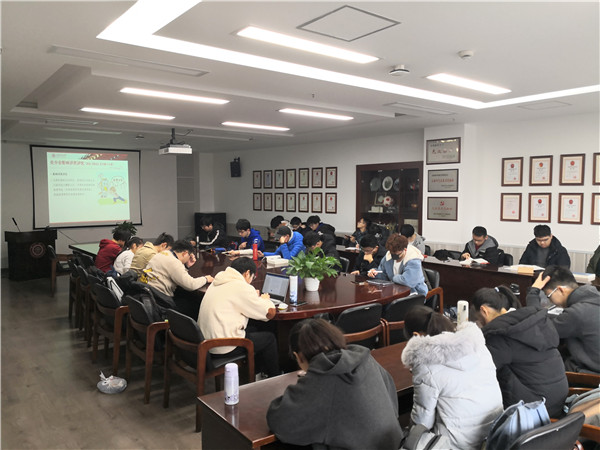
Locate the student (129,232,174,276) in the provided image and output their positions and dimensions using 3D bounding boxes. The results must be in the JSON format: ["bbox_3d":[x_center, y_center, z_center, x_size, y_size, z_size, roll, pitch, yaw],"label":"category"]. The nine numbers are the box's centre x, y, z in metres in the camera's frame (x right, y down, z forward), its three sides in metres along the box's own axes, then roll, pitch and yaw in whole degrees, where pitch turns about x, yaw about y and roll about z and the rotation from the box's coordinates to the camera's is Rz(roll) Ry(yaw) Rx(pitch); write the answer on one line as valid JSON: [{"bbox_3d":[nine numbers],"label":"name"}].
[{"bbox_3d":[-1.629,0.703,5.341,0.850,1.210,0.550,-4,5,-38],"label":"student"}]

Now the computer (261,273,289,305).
[{"bbox_3d":[-0.301,0.538,3.981,0.280,0.220,0.345,-4,5,-38],"label":"computer"}]

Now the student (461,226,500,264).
[{"bbox_3d":[2.516,0.646,6.583,0.750,1.240,0.520,-4,5,-38],"label":"student"}]

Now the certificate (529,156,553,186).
[{"bbox_3d":[3.610,-0.804,7.005,0.317,0.438,0.025,4,6,44],"label":"certificate"}]

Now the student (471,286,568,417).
[{"bbox_3d":[1.181,0.928,2.851,0.750,1.150,0.530,4,5,44],"label":"student"}]

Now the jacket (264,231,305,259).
[{"bbox_3d":[-0.196,0.406,6.653,0.570,0.620,0.620,-4,5,-38],"label":"jacket"}]

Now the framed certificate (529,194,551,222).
[{"bbox_3d":[3.371,-0.237,6.586,0.030,0.411,0.309,-4,5,-38],"label":"framed certificate"}]

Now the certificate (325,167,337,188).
[{"bbox_3d":[0.711,-1.060,10.453,0.030,0.460,0.338,-4,5,-44],"label":"certificate"}]

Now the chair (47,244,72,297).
[{"bbox_3d":[-4.198,0.781,8.384,0.580,0.860,0.570,-3,5,-35],"label":"chair"}]

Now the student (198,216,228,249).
[{"bbox_3d":[-1.679,0.486,8.554,0.780,1.250,0.550,-4,5,-41],"label":"student"}]

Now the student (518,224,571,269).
[{"bbox_3d":[2.876,0.631,5.580,0.820,1.270,0.600,-4,6,-44],"label":"student"}]

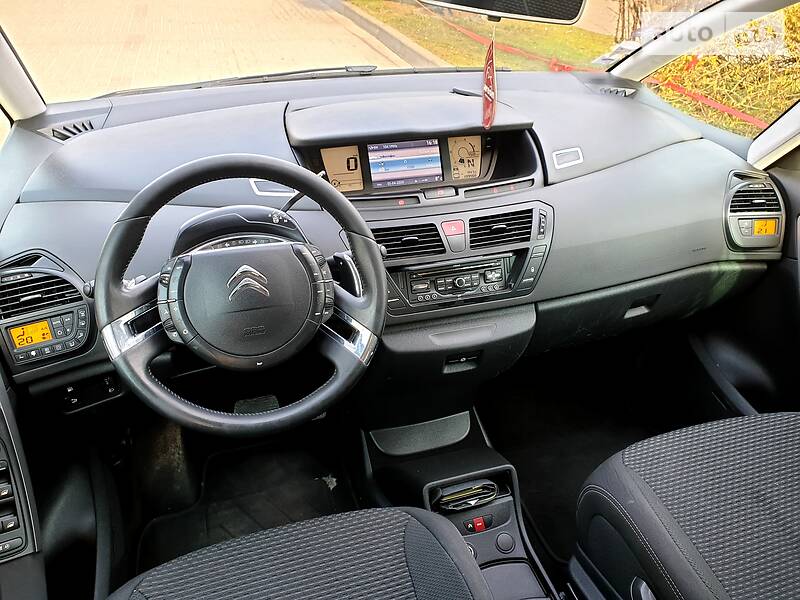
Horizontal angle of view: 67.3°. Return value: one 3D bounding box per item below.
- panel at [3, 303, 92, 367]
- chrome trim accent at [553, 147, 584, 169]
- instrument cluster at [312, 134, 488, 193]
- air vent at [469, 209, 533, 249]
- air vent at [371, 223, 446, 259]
[{"bbox_3d":[-0.536,0.054,0.928,0.114,0.069,0.025,-15,12,-23],"label":"panel"},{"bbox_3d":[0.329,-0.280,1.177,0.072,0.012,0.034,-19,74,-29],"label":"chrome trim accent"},{"bbox_3d":[0.009,-0.287,1.281,0.375,0.096,0.045,-9,7,-14],"label":"instrument cluster"},{"bbox_3d":[0.178,-0.123,1.065,0.120,0.056,0.030,-11,3,-17],"label":"air vent"},{"bbox_3d":[0.012,-0.098,1.025,0.128,0.056,0.030,-7,2,-11],"label":"air vent"}]

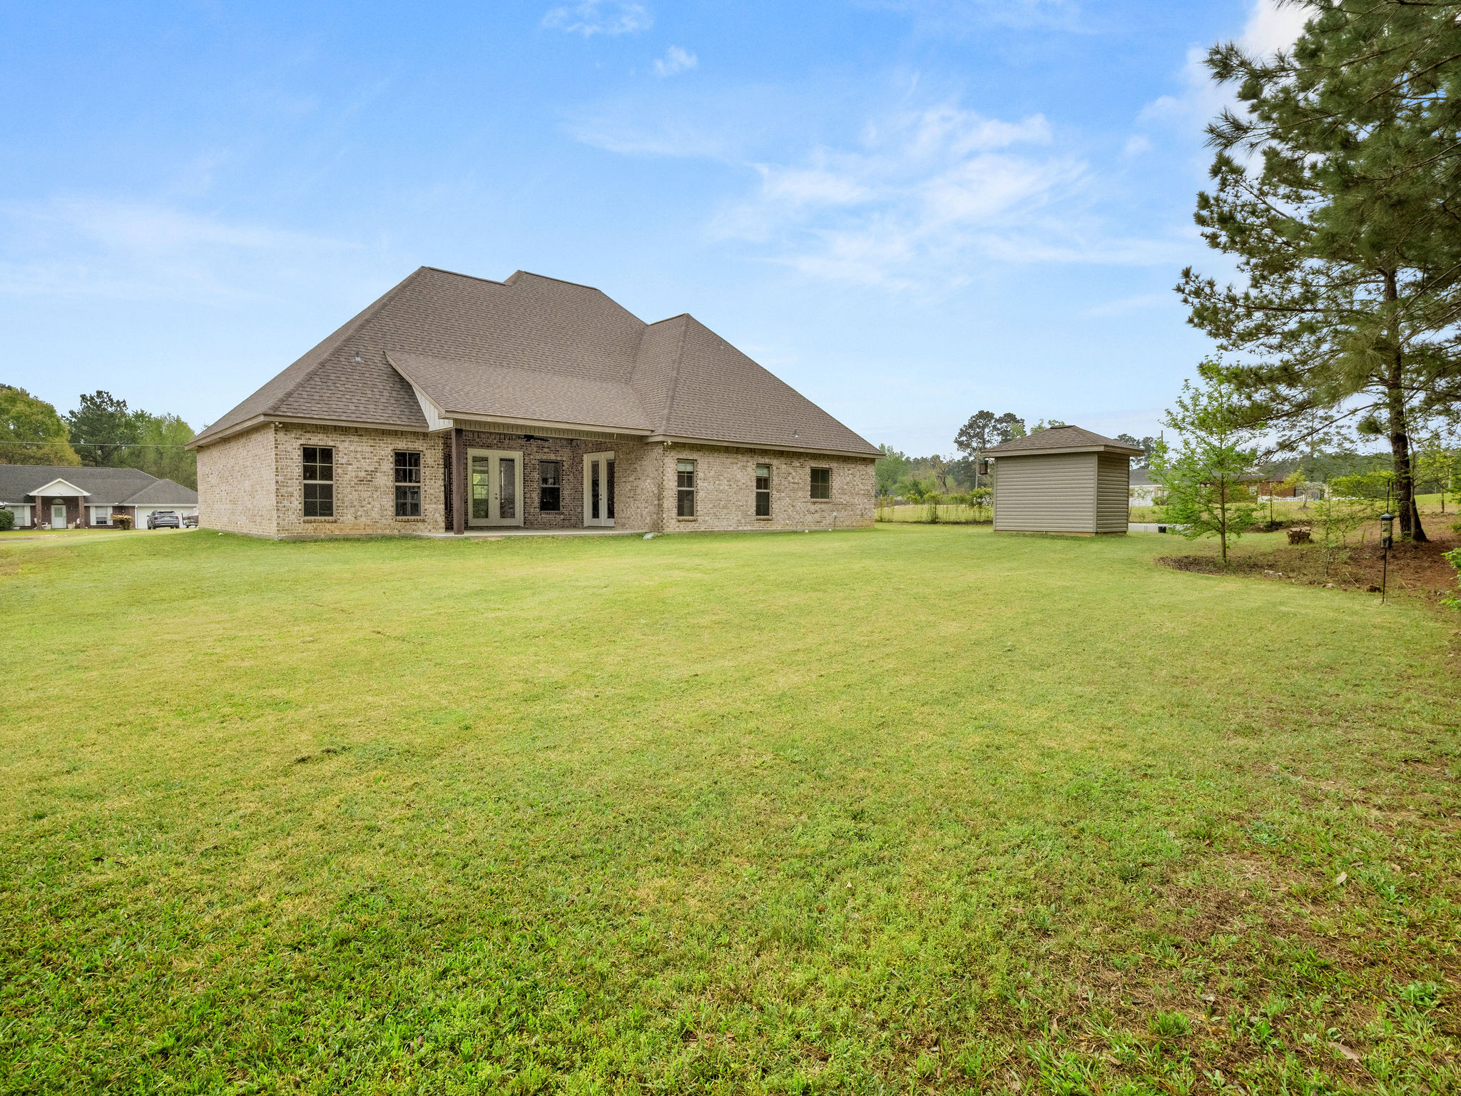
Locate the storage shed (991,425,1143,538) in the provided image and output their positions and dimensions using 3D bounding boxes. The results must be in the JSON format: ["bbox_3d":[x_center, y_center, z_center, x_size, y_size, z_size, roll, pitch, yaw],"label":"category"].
[{"bbox_3d":[10.358,-2.121,23.758,3.010,3.330,3.737,-2,4,-42],"label":"storage shed"}]

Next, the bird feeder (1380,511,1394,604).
[{"bbox_3d":[7.254,0.101,8.400,0.140,1.022,0.140,0,3,0],"label":"bird feeder"}]

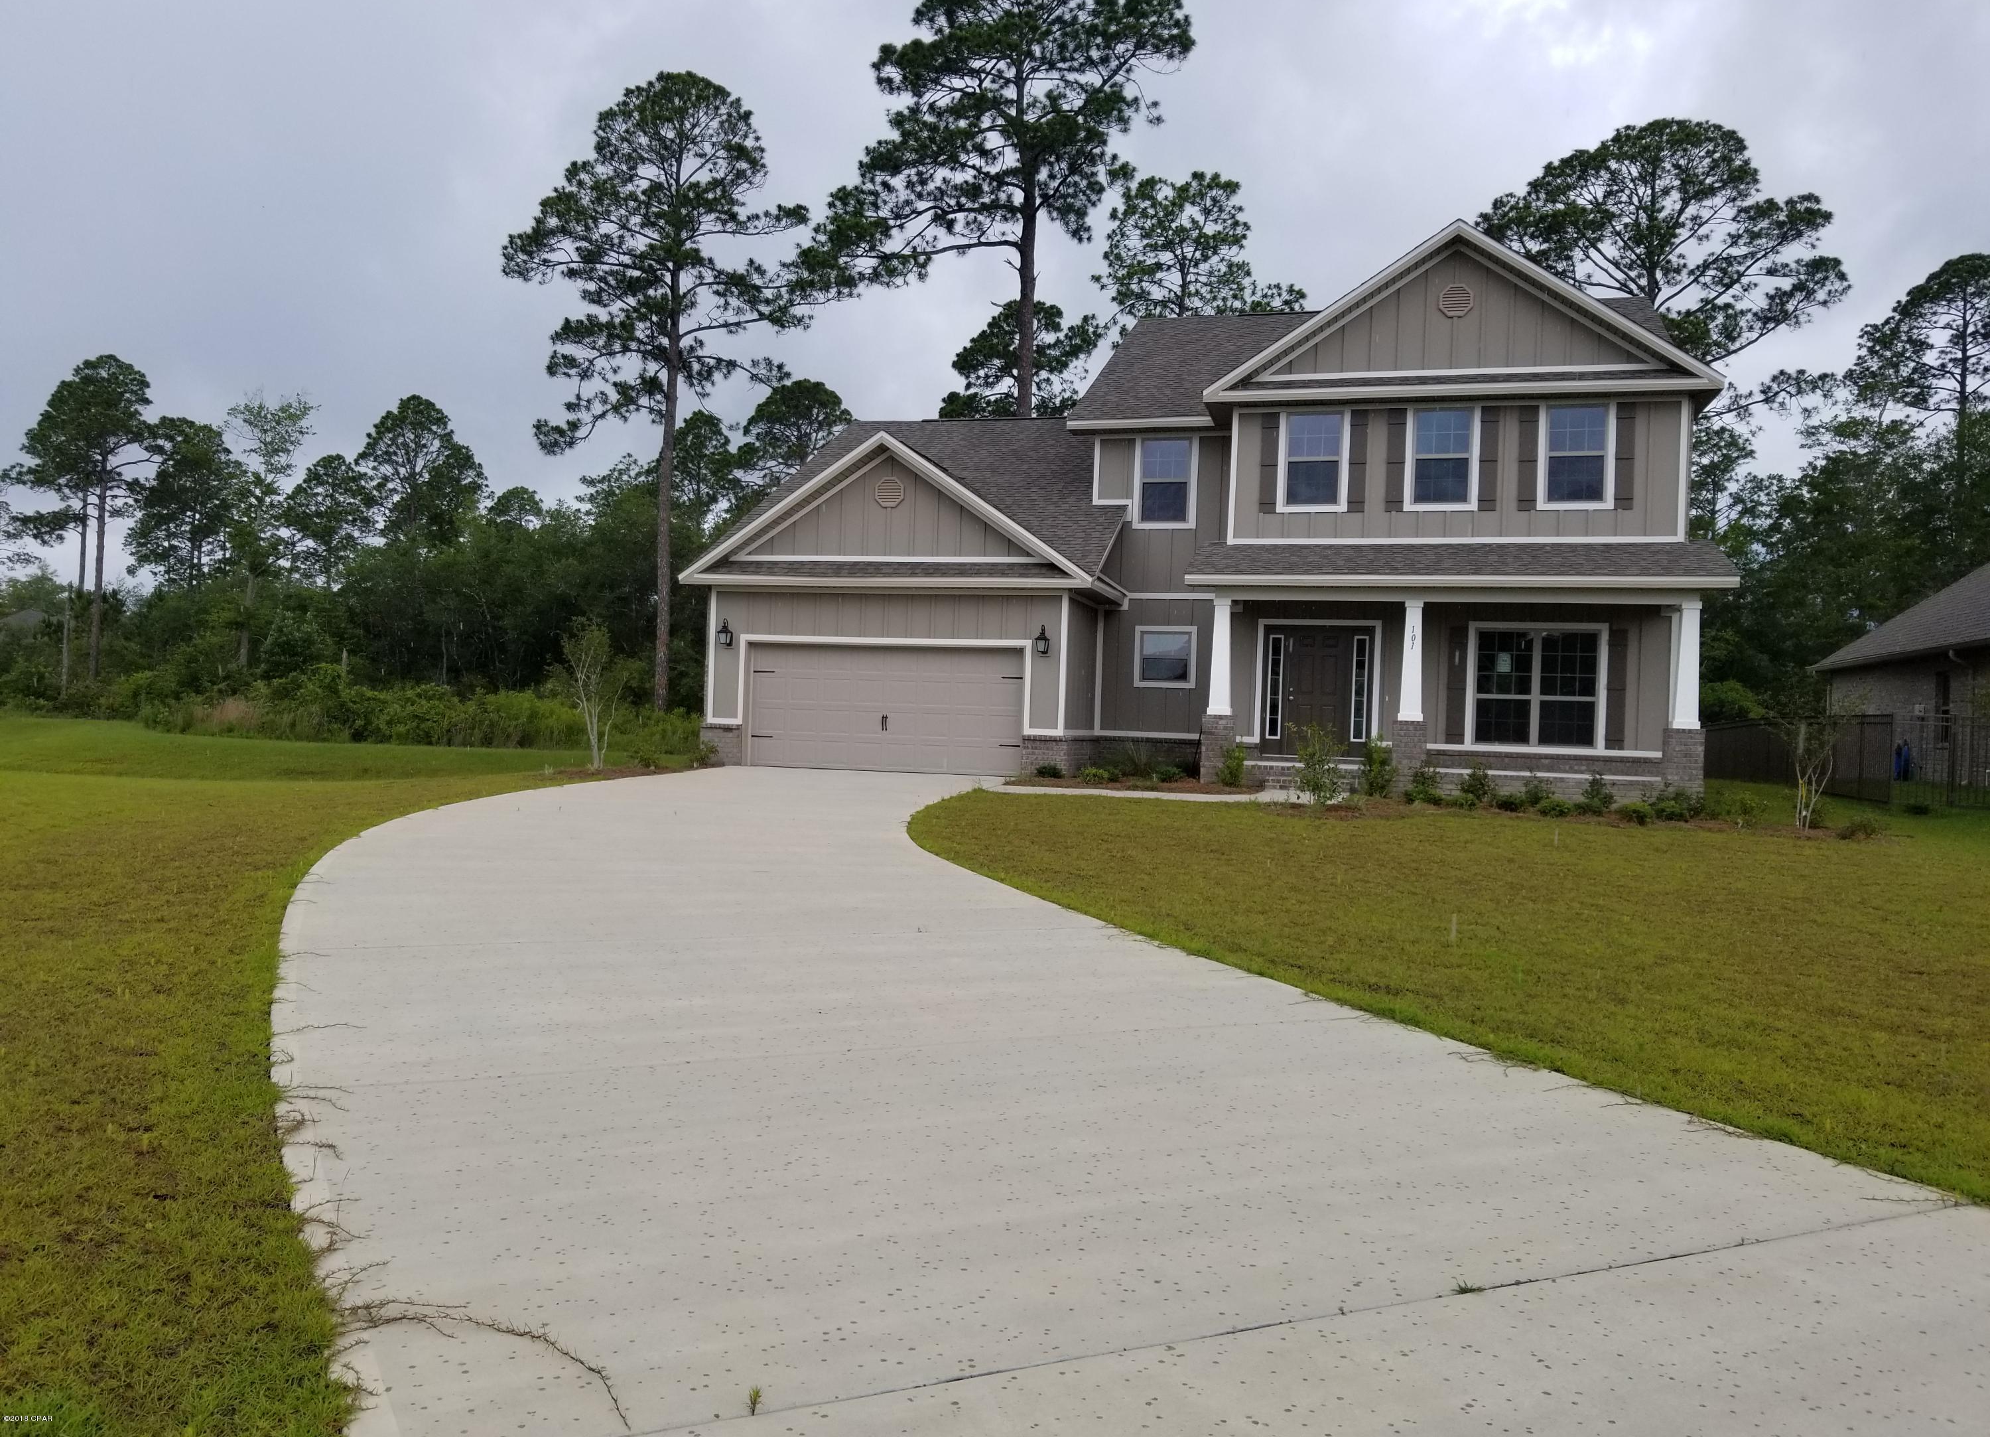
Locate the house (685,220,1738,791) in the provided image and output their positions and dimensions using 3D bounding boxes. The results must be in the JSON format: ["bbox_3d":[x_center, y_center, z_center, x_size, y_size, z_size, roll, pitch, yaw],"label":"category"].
[{"bbox_3d":[4.558,-3.805,30.746,16.850,10.020,14.800,2,-1,15],"label":"house"}]

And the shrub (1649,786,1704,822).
[{"bbox_3d":[9.301,1.165,20.370,0.742,0.487,0.742,2,-1,15],"label":"shrub"}]

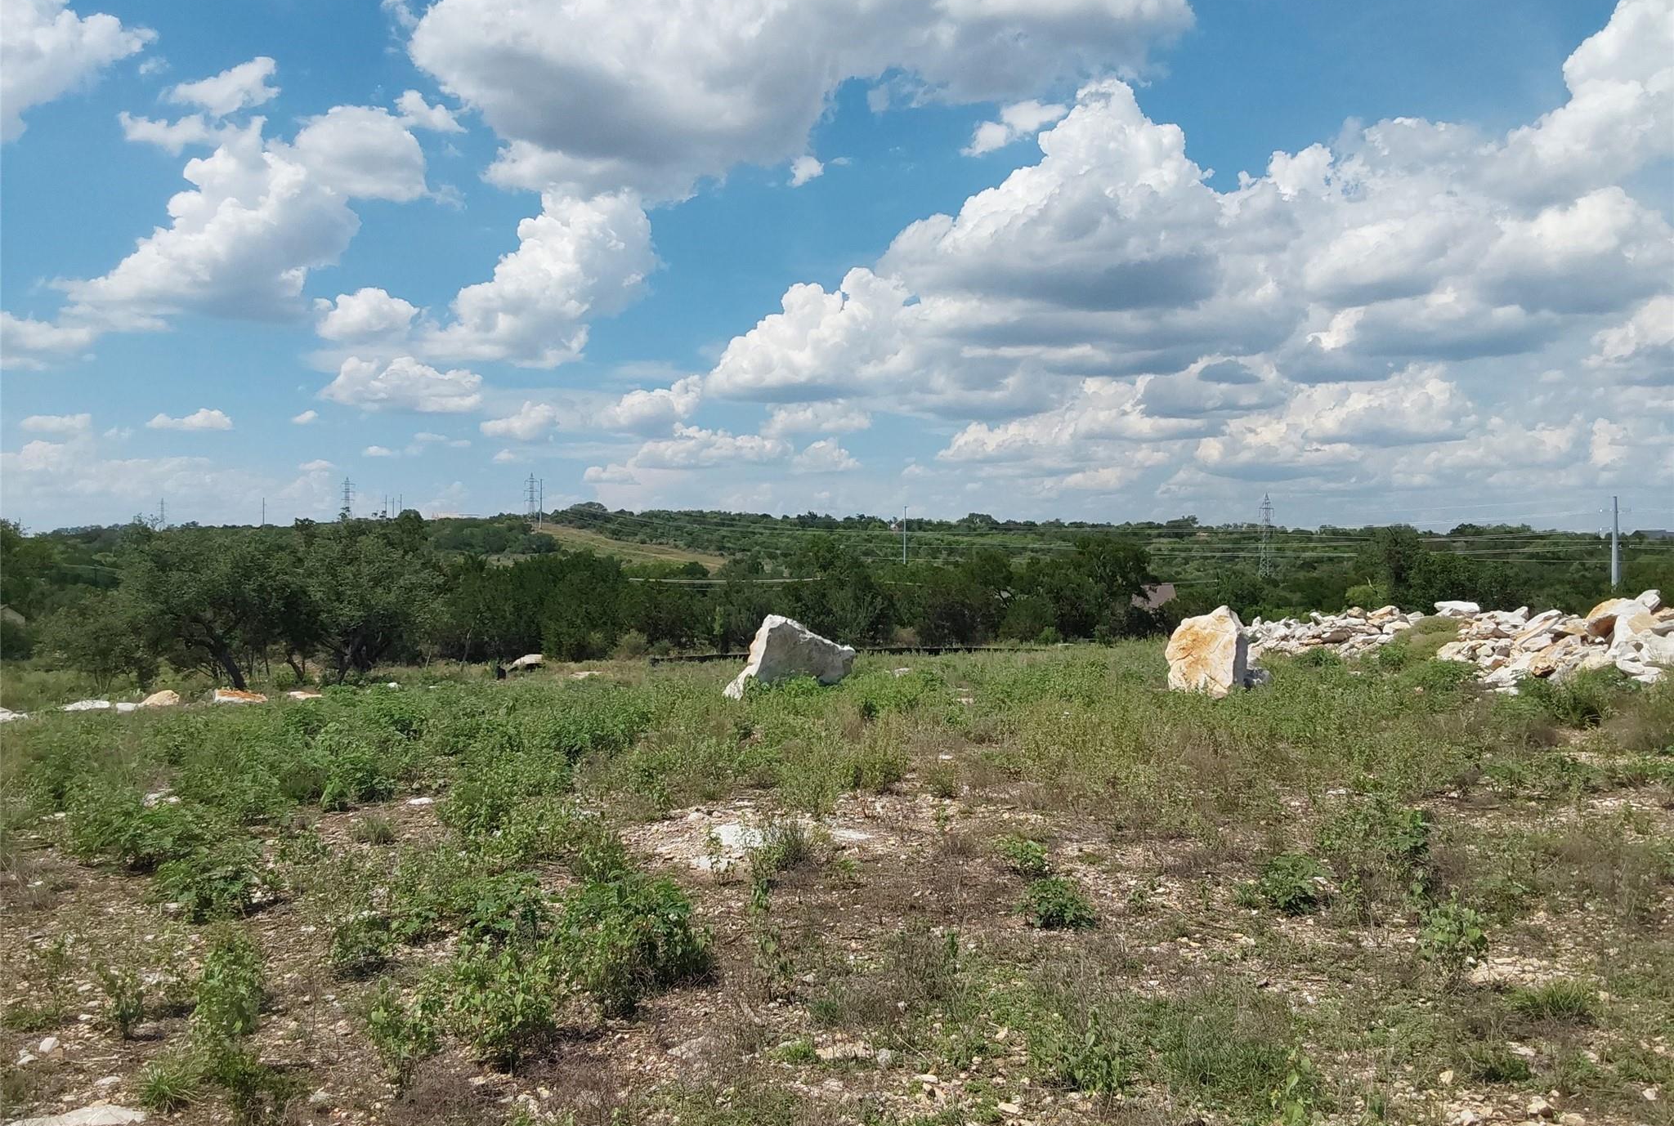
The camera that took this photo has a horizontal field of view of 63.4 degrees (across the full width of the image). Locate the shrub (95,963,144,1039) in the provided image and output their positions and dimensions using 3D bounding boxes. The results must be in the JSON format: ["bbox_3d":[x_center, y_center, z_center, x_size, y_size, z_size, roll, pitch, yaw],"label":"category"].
[{"bbox_3d":[-2.489,1.522,4.698,0.172,0.255,0.155,0,1,-28],"label":"shrub"}]

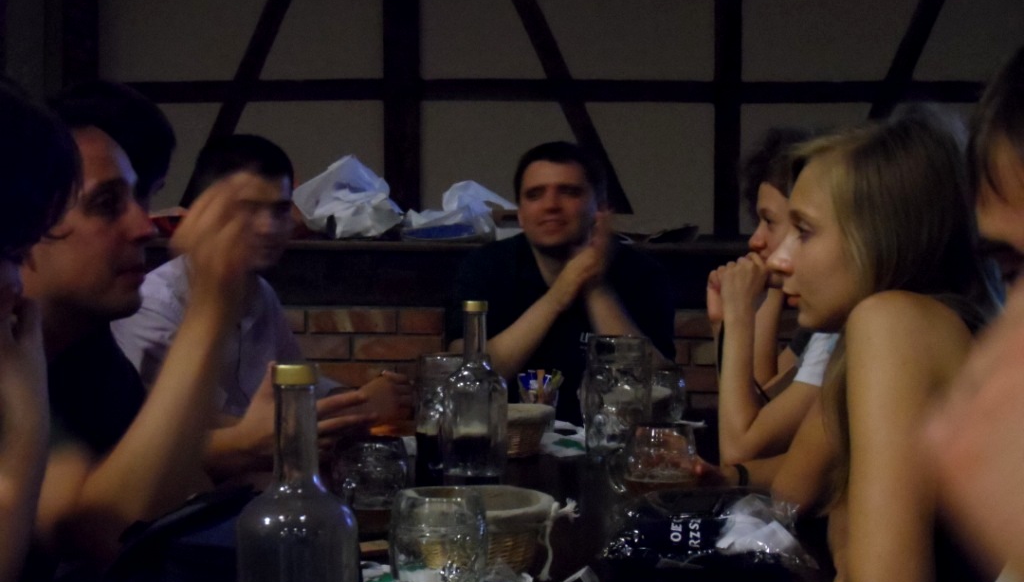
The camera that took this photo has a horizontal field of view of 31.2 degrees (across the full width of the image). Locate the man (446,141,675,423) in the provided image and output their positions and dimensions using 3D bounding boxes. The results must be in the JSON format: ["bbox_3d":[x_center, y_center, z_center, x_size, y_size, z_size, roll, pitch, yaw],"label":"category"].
[{"bbox_3d":[0.098,0.337,3.635,0.500,1.270,0.780,0,2,3],"label":"man"}]

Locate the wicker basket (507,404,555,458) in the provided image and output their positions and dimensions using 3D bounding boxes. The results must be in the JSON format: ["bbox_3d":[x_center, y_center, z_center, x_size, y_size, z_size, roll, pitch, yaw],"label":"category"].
[{"bbox_3d":[-0.003,0.222,2.981,0.155,0.077,0.155,0,2,0],"label":"wicker basket"}]

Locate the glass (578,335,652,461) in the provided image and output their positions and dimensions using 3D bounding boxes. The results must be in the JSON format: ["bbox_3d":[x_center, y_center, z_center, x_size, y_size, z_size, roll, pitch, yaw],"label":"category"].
[{"bbox_3d":[0.168,0.167,2.948,0.118,0.188,0.125,0,2,0],"label":"glass"}]

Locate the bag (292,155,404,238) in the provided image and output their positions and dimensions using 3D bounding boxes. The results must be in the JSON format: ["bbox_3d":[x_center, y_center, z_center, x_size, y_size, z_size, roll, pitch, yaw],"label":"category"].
[{"bbox_3d":[-0.462,-0.263,5.174,0.315,0.235,0.250,0,2,0],"label":"bag"}]

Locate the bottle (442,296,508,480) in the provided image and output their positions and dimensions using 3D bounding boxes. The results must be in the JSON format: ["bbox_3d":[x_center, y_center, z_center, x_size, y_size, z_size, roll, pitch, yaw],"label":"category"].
[{"bbox_3d":[-0.052,0.145,2.582,0.091,0.260,0.091,0,2,0],"label":"bottle"}]

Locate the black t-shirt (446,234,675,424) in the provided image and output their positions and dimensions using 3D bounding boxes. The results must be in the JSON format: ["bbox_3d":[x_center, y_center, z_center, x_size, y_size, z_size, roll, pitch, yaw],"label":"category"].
[{"bbox_3d":[0.100,0.188,3.750,0.480,0.600,0.300,0,2,3],"label":"black t-shirt"}]

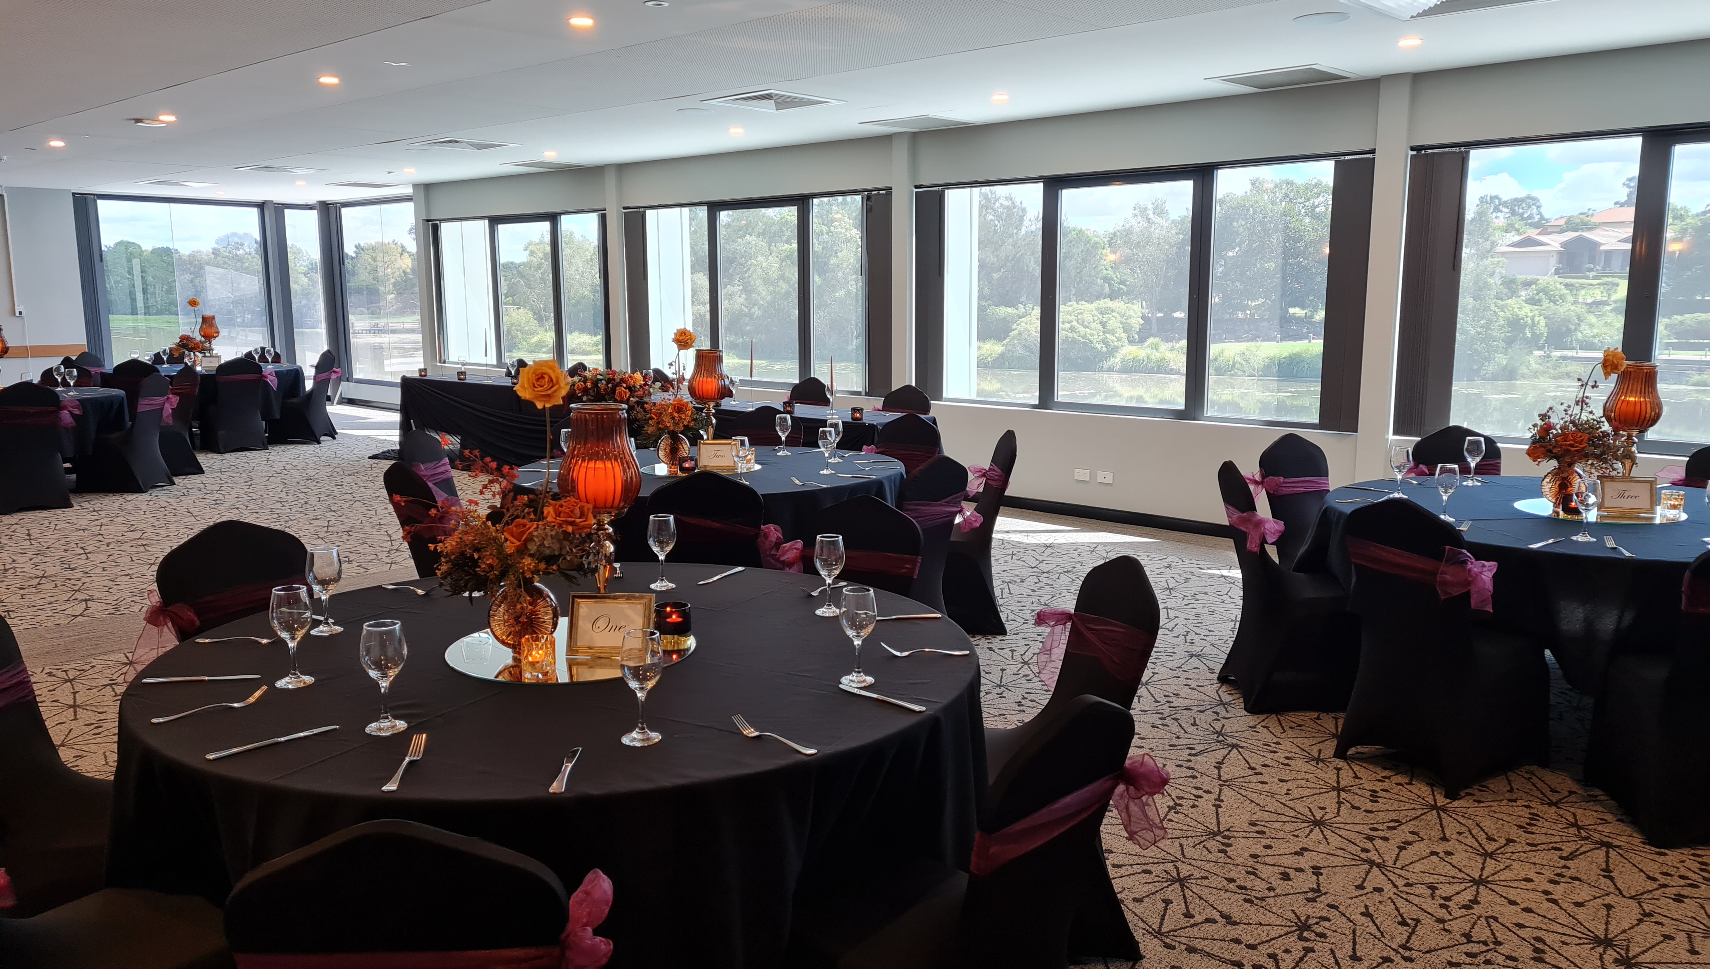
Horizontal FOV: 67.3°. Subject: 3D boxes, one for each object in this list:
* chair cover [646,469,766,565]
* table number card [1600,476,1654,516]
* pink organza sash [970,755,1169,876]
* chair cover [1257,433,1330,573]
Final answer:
[{"bbox_3d":[-0.544,0.365,4.907,0.450,0.910,0.580,-1,9,-6],"label":"chair cover"},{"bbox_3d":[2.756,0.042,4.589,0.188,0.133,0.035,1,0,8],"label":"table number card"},{"bbox_3d":[0.368,0.580,2.155,0.120,0.190,0.540,8,12,43],"label":"pink organza sash"},{"bbox_3d":[2.111,0.252,5.648,0.450,0.915,0.560,-6,10,-32],"label":"chair cover"}]

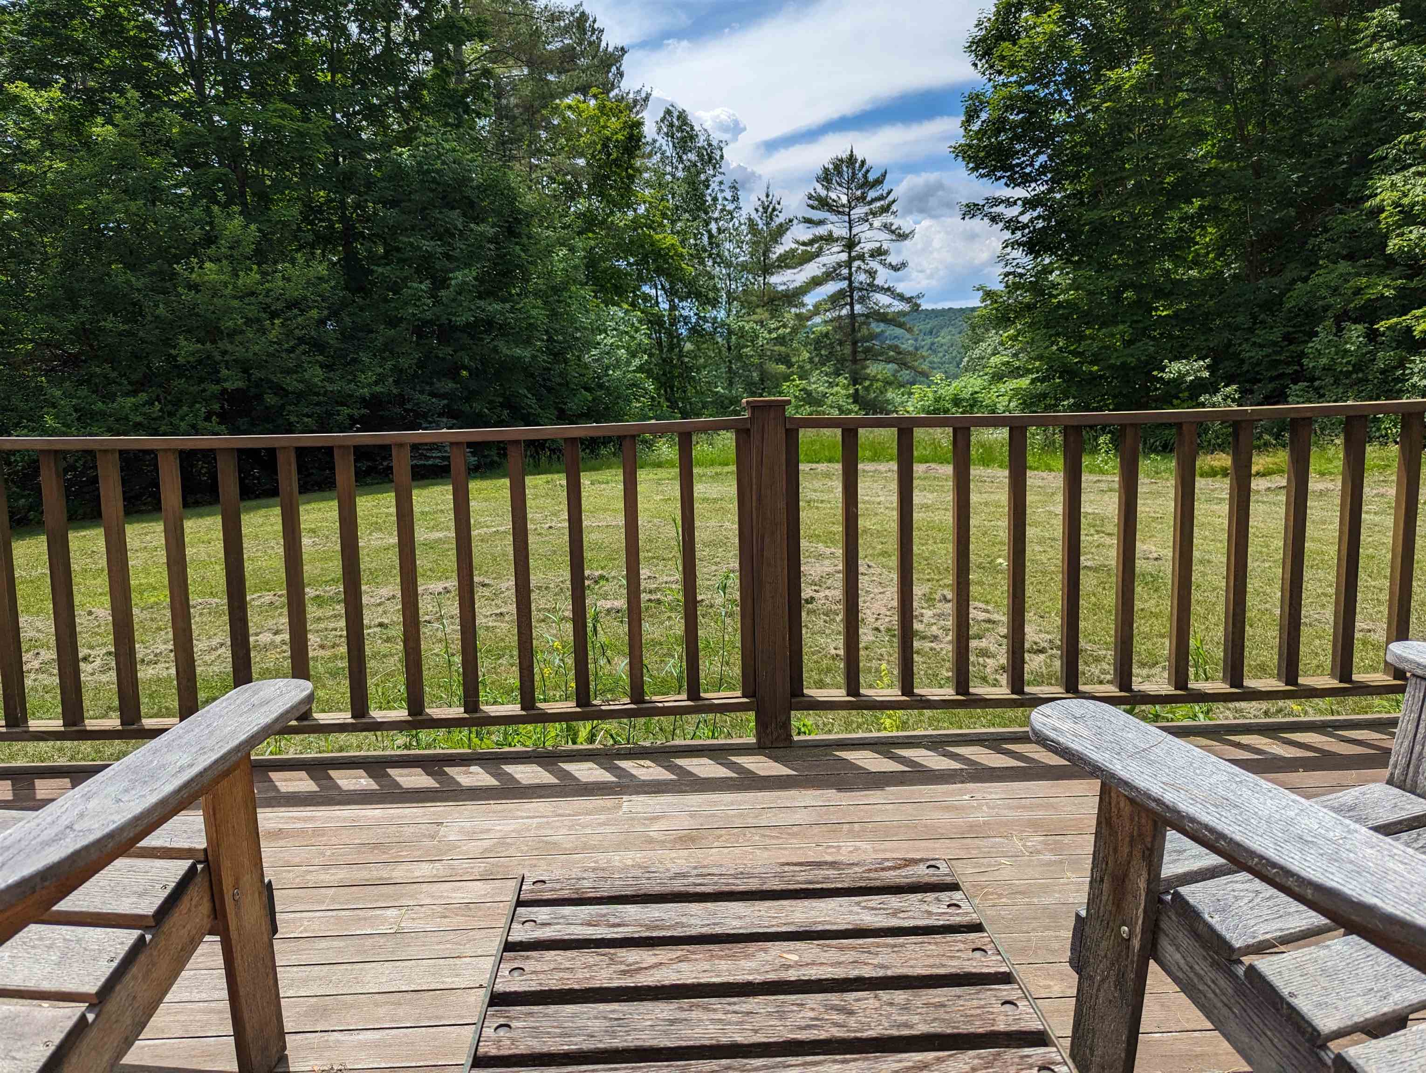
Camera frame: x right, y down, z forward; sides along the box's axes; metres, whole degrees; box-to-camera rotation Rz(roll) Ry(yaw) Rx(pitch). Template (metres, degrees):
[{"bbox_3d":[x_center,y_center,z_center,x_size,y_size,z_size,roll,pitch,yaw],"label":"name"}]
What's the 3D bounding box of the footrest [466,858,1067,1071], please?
[{"bbox_3d":[0.043,0.606,0.931,0.491,0.388,0.491,-1,8,-2],"label":"footrest"}]

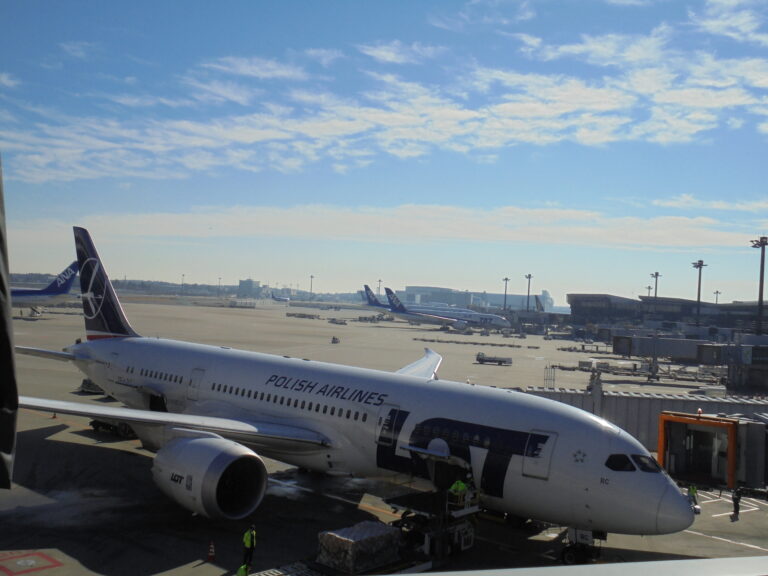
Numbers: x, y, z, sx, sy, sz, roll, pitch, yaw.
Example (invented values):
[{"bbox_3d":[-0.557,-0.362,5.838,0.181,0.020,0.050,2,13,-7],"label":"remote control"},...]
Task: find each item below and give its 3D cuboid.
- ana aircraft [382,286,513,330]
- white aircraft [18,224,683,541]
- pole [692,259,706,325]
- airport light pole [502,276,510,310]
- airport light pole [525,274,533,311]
[{"bbox_3d":[27.445,9.883,369.038,56.900,16.900,60.100,3,-1,10],"label":"ana aircraft"},{"bbox_3d":[-7.179,3.953,55.474,56.700,16.900,60.100,3,-1,42],"label":"white aircraft"},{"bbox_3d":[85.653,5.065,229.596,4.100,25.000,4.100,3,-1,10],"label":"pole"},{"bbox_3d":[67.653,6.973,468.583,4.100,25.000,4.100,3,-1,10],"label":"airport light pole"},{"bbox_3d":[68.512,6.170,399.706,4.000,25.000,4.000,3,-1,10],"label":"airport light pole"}]

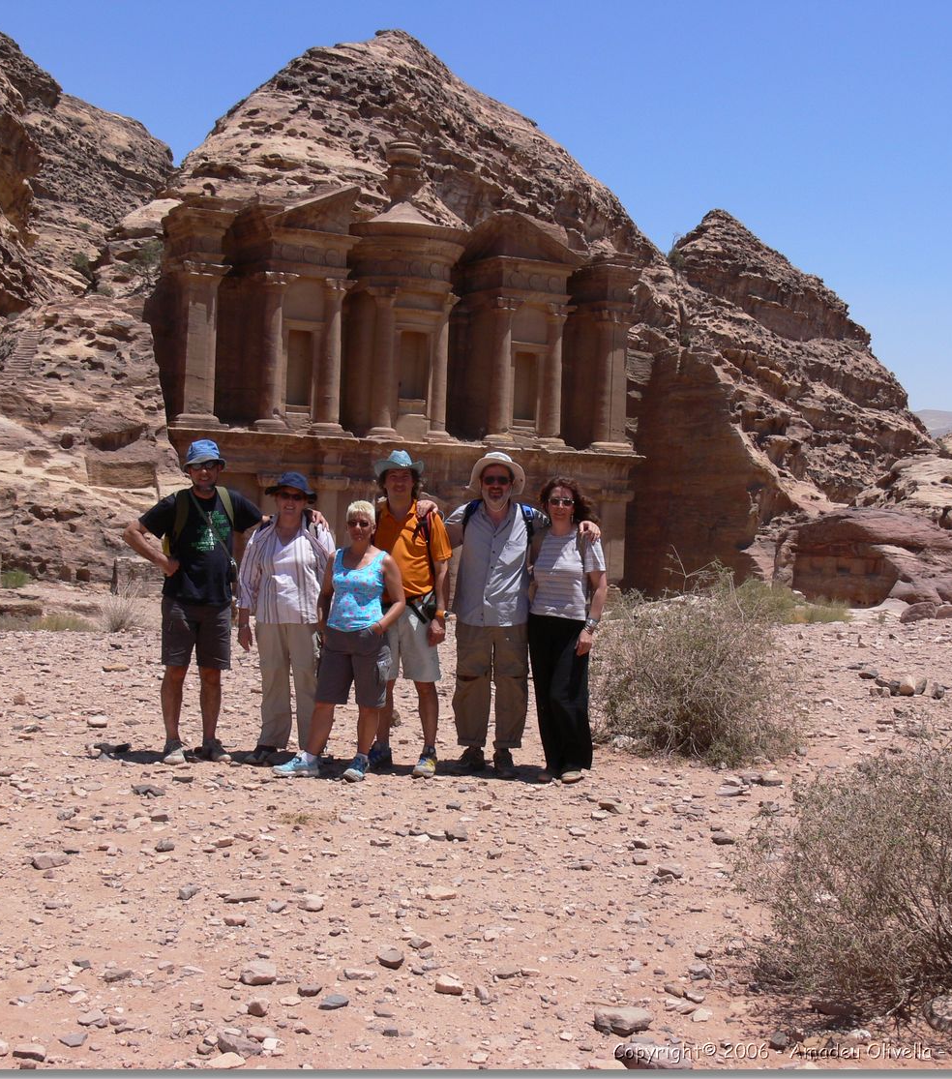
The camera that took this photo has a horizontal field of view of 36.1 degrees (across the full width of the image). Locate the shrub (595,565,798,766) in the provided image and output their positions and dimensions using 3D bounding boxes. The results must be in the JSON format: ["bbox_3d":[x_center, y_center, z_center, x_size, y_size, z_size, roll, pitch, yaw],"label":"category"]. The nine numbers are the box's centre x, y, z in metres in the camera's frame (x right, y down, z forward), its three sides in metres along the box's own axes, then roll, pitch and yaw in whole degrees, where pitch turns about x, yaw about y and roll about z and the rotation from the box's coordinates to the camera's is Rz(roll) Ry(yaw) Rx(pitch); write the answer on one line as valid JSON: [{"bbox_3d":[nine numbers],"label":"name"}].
[{"bbox_3d":[1.420,0.780,9.500,1.320,1.160,1.250,1,-1,0],"label":"shrub"}]

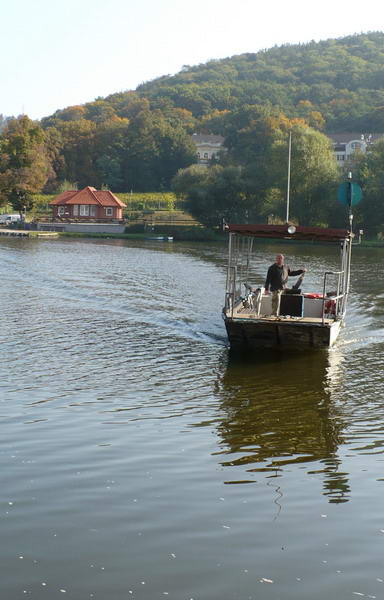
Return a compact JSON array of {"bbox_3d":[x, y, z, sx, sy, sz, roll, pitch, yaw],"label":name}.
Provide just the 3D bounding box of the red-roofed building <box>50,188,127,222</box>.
[{"bbox_3d":[-17.944,-16.370,151.189,12.200,6.000,8.300,2,5,3],"label":"red-roofed building"}]

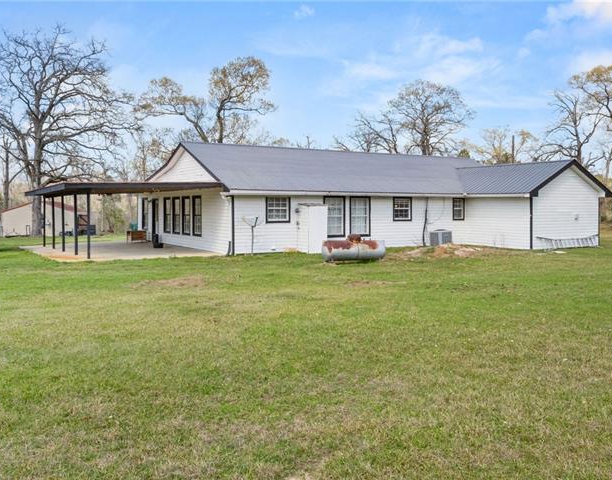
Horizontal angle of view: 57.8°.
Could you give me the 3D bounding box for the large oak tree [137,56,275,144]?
[{"bbox_3d":[-8.811,-8.591,49.575,12.521,15.343,11.000,0,3,0],"label":"large oak tree"}]

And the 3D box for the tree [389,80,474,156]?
[{"bbox_3d":[12.700,-8.745,56.579,8.768,14.819,8.768,0,3,0],"label":"tree"}]

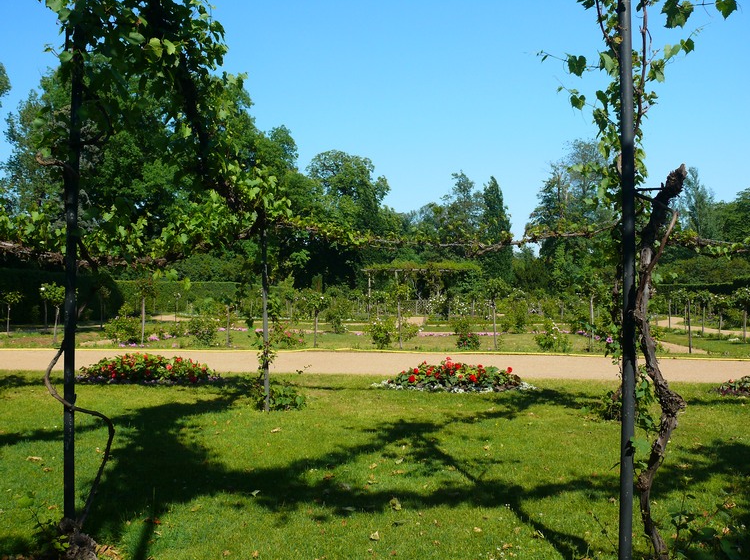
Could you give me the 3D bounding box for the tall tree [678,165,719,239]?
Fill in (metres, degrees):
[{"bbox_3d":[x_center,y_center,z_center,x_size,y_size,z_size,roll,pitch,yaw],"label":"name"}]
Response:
[{"bbox_3d":[33.079,-4.321,78.000,4.939,14.919,4.939,0,-1,0],"label":"tall tree"}]

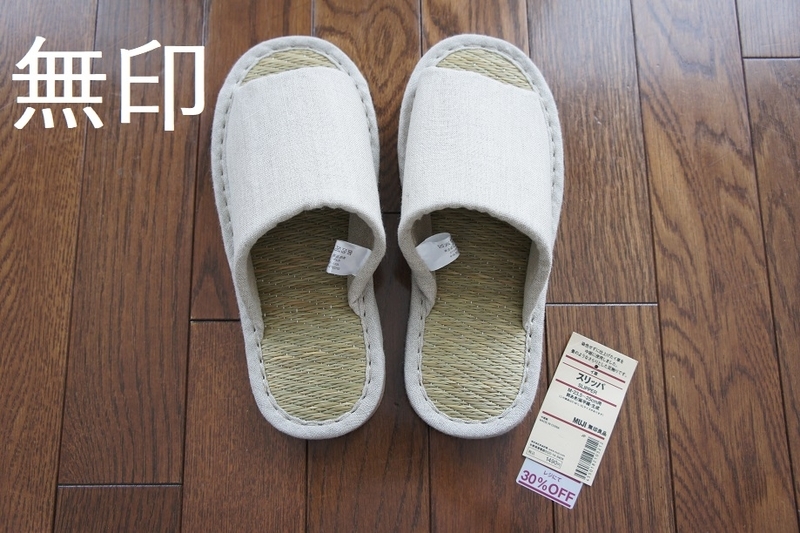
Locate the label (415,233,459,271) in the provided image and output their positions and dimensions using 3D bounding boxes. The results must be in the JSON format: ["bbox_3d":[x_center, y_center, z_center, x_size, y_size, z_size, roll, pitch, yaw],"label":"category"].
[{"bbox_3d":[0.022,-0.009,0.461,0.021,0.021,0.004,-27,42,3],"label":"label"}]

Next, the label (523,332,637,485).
[{"bbox_3d":[0.115,0.089,0.478,0.045,0.001,0.085,24,78,4],"label":"label"}]

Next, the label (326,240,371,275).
[{"bbox_3d":[-0.031,-0.005,0.460,0.021,0.003,0.021,18,114,-4],"label":"label"}]

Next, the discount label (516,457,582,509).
[{"bbox_3d":[0.093,0.133,0.468,0.038,0.001,0.019,24,78,4],"label":"discount label"}]

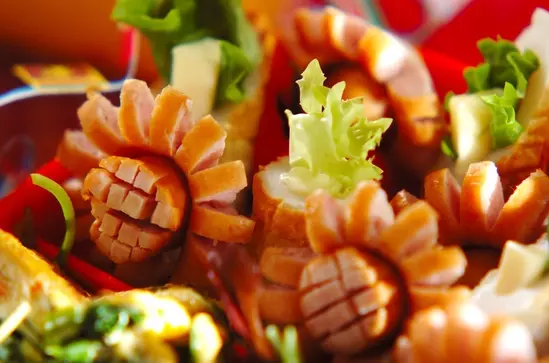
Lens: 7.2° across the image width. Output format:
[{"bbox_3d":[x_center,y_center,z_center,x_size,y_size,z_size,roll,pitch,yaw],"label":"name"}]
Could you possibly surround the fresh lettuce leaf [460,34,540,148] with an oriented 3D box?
[{"bbox_3d":[0.046,-0.018,0.885,0.016,0.021,0.012,0,27,0],"label":"fresh lettuce leaf"}]

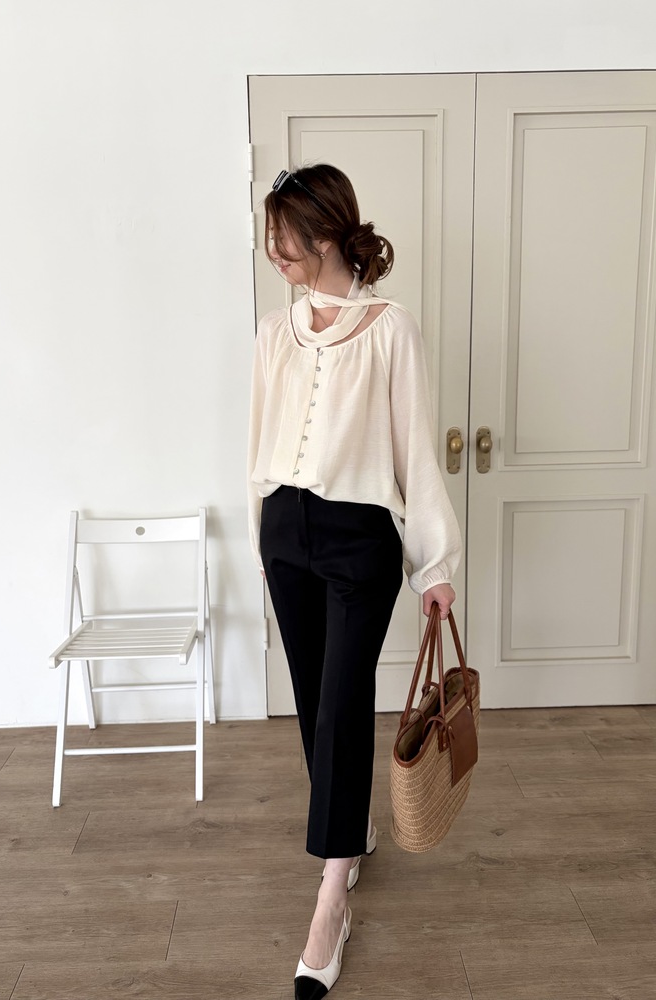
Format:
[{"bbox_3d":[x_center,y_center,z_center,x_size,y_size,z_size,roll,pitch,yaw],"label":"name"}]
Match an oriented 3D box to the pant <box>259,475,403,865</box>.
[{"bbox_3d":[0.017,0.347,1.587,0.290,0.810,0.350,3,10,20],"label":"pant"}]

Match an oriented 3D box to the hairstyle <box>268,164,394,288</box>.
[{"bbox_3d":[-0.001,-0.520,1.435,0.240,0.230,0.180,-5,10,-25],"label":"hairstyle"}]

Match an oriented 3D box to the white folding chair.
[{"bbox_3d":[-0.591,0.443,2.316,0.435,0.770,0.500,-1,9,-4],"label":"white folding chair"}]

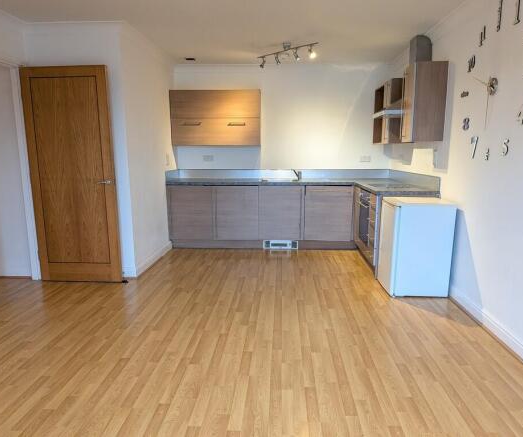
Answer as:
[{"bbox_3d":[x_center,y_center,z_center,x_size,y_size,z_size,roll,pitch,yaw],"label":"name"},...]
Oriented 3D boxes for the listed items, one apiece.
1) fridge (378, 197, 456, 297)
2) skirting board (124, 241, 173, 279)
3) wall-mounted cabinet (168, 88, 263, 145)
[{"bbox_3d":[1.446,0.253,3.807,0.510,0.845,0.510,0,10,3],"label":"fridge"},{"bbox_3d":[-1.322,0.451,4.829,0.120,0.120,1.310,0,10,3],"label":"skirting board"},{"bbox_3d":[-0.594,-1.356,5.525,1.200,0.725,0.330,0,10,3],"label":"wall-mounted cabinet"}]

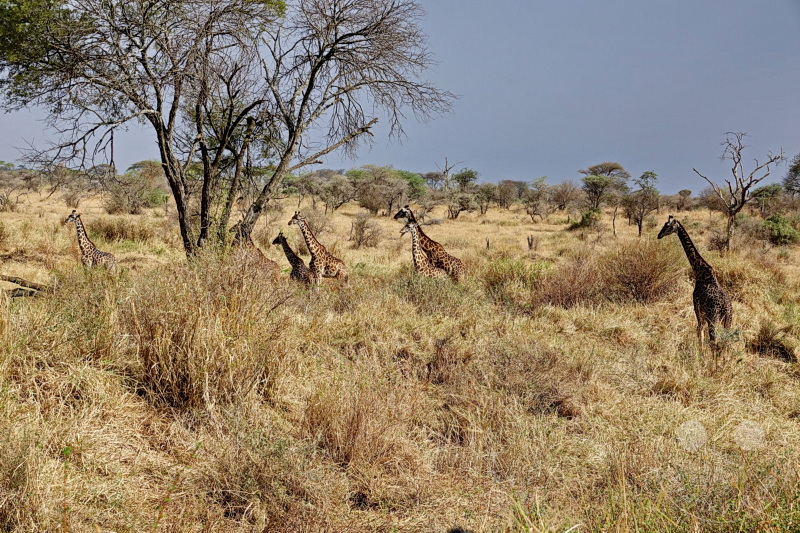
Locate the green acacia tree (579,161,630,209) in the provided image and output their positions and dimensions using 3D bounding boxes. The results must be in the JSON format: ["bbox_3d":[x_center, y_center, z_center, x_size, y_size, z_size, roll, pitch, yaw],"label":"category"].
[{"bbox_3d":[28.094,-11.265,235.000,7.144,6.594,6.787,1,3,0],"label":"green acacia tree"}]

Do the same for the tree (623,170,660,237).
[{"bbox_3d":[20.894,-5.451,148.000,3.288,5.710,3.123,1,3,0],"label":"tree"}]

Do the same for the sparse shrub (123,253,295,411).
[{"bbox_3d":[-3.638,1.235,32.000,3.180,2.918,3.021,1,3,0],"label":"sparse shrub"}]

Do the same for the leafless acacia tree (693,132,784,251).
[{"bbox_3d":[24.142,-5.349,122.000,6.561,8.416,5.249,1,3,0],"label":"leafless acacia tree"}]

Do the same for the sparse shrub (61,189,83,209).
[{"bbox_3d":[-33.607,-6.957,175.000,2.251,2.046,2.138,1,3,0],"label":"sparse shrub"}]

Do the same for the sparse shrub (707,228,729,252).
[{"bbox_3d":[22.087,-1.809,119.000,1.530,1.670,1.454,1,3,0],"label":"sparse shrub"}]

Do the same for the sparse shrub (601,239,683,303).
[{"bbox_3d":[9.882,0.164,70.000,3.356,2.619,3.188,1,3,0],"label":"sparse shrub"}]

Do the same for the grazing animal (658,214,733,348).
[{"bbox_3d":[8.637,0.599,50.000,1.000,4.238,2.500,3,3,30],"label":"grazing animal"}]

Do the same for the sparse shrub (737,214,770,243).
[{"bbox_3d":[26.865,-2.888,130.000,2.584,2.128,2.455,1,3,0],"label":"sparse shrub"}]

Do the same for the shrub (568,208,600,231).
[{"bbox_3d":[16.949,-4.341,158.000,3.140,2.032,2.983,1,3,0],"label":"shrub"}]

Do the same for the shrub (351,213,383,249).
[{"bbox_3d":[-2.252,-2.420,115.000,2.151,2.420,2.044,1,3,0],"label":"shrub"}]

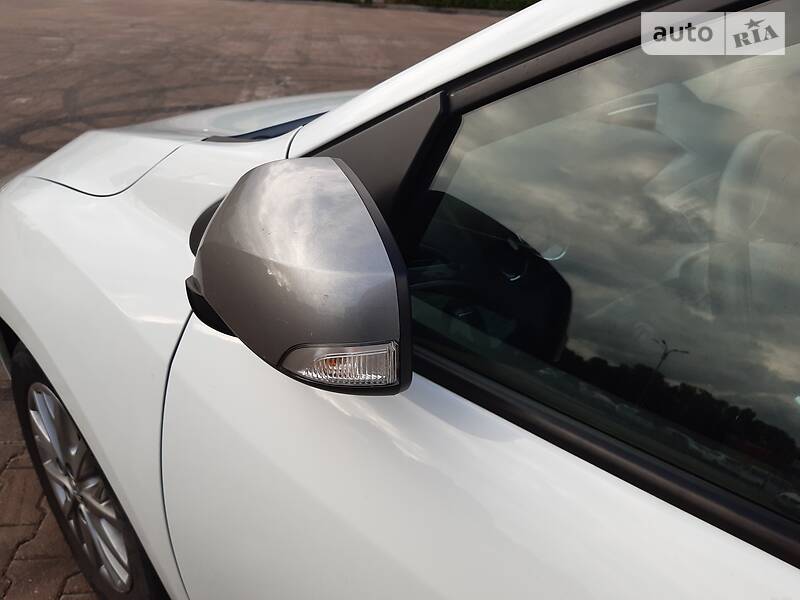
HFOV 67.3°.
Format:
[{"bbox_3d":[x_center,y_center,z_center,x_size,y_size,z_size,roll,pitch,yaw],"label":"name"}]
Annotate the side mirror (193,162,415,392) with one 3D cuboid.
[{"bbox_3d":[-0.086,-0.034,0.465,0.120,0.155,0.220,-7,30,-23],"label":"side mirror"}]

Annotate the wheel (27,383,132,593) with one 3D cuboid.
[{"bbox_3d":[-0.571,0.341,1.235,0.435,0.435,0.185,26,34,35],"label":"wheel"}]

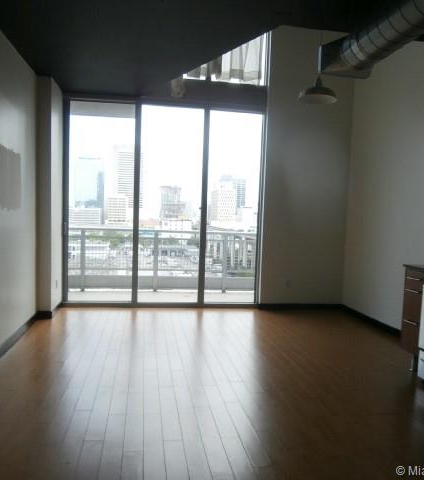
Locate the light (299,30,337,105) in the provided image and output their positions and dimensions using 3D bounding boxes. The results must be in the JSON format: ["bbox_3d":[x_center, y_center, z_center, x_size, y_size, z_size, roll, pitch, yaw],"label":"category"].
[{"bbox_3d":[1.130,-1.827,4.669,0.420,0.737,0.420,1,3,-9],"label":"light"}]

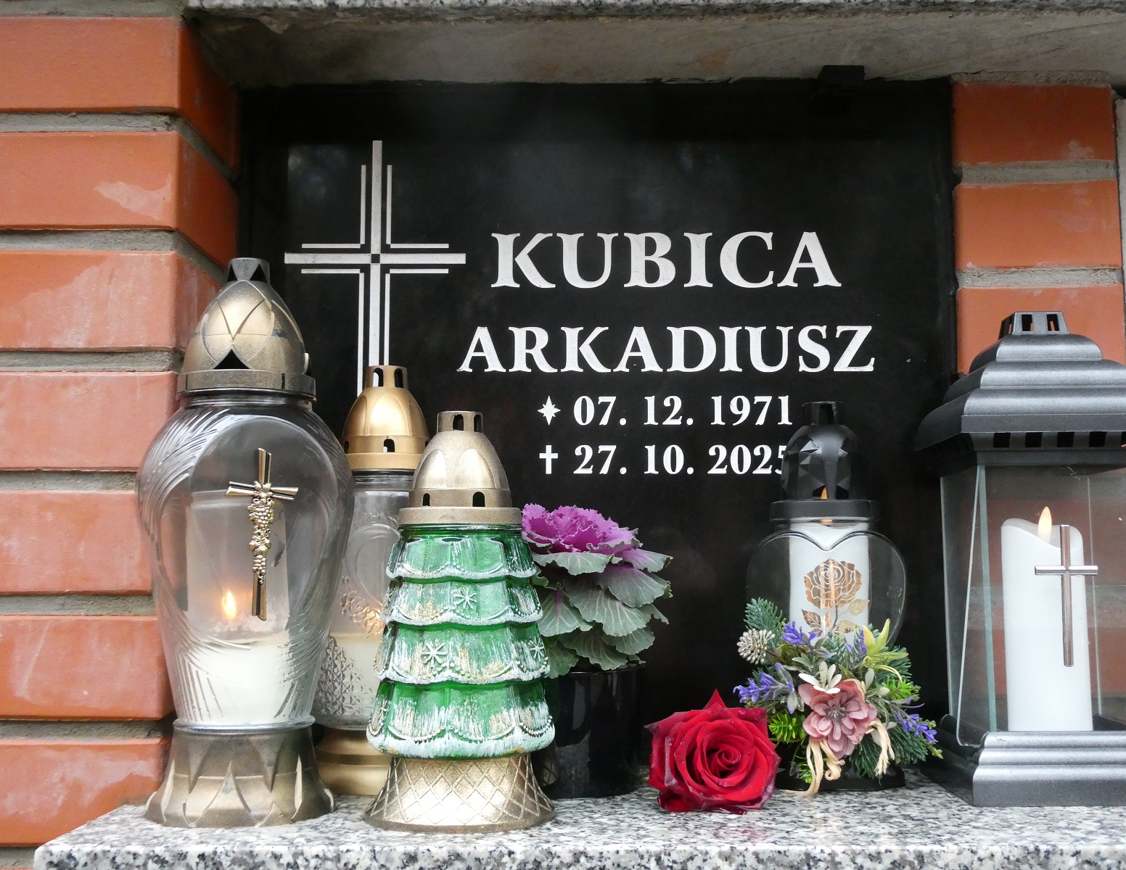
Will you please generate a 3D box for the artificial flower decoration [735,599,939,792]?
[{"bbox_3d":[0.182,0.173,0.888,0.138,0.128,0.088,0,-5,0],"label":"artificial flower decoration"}]

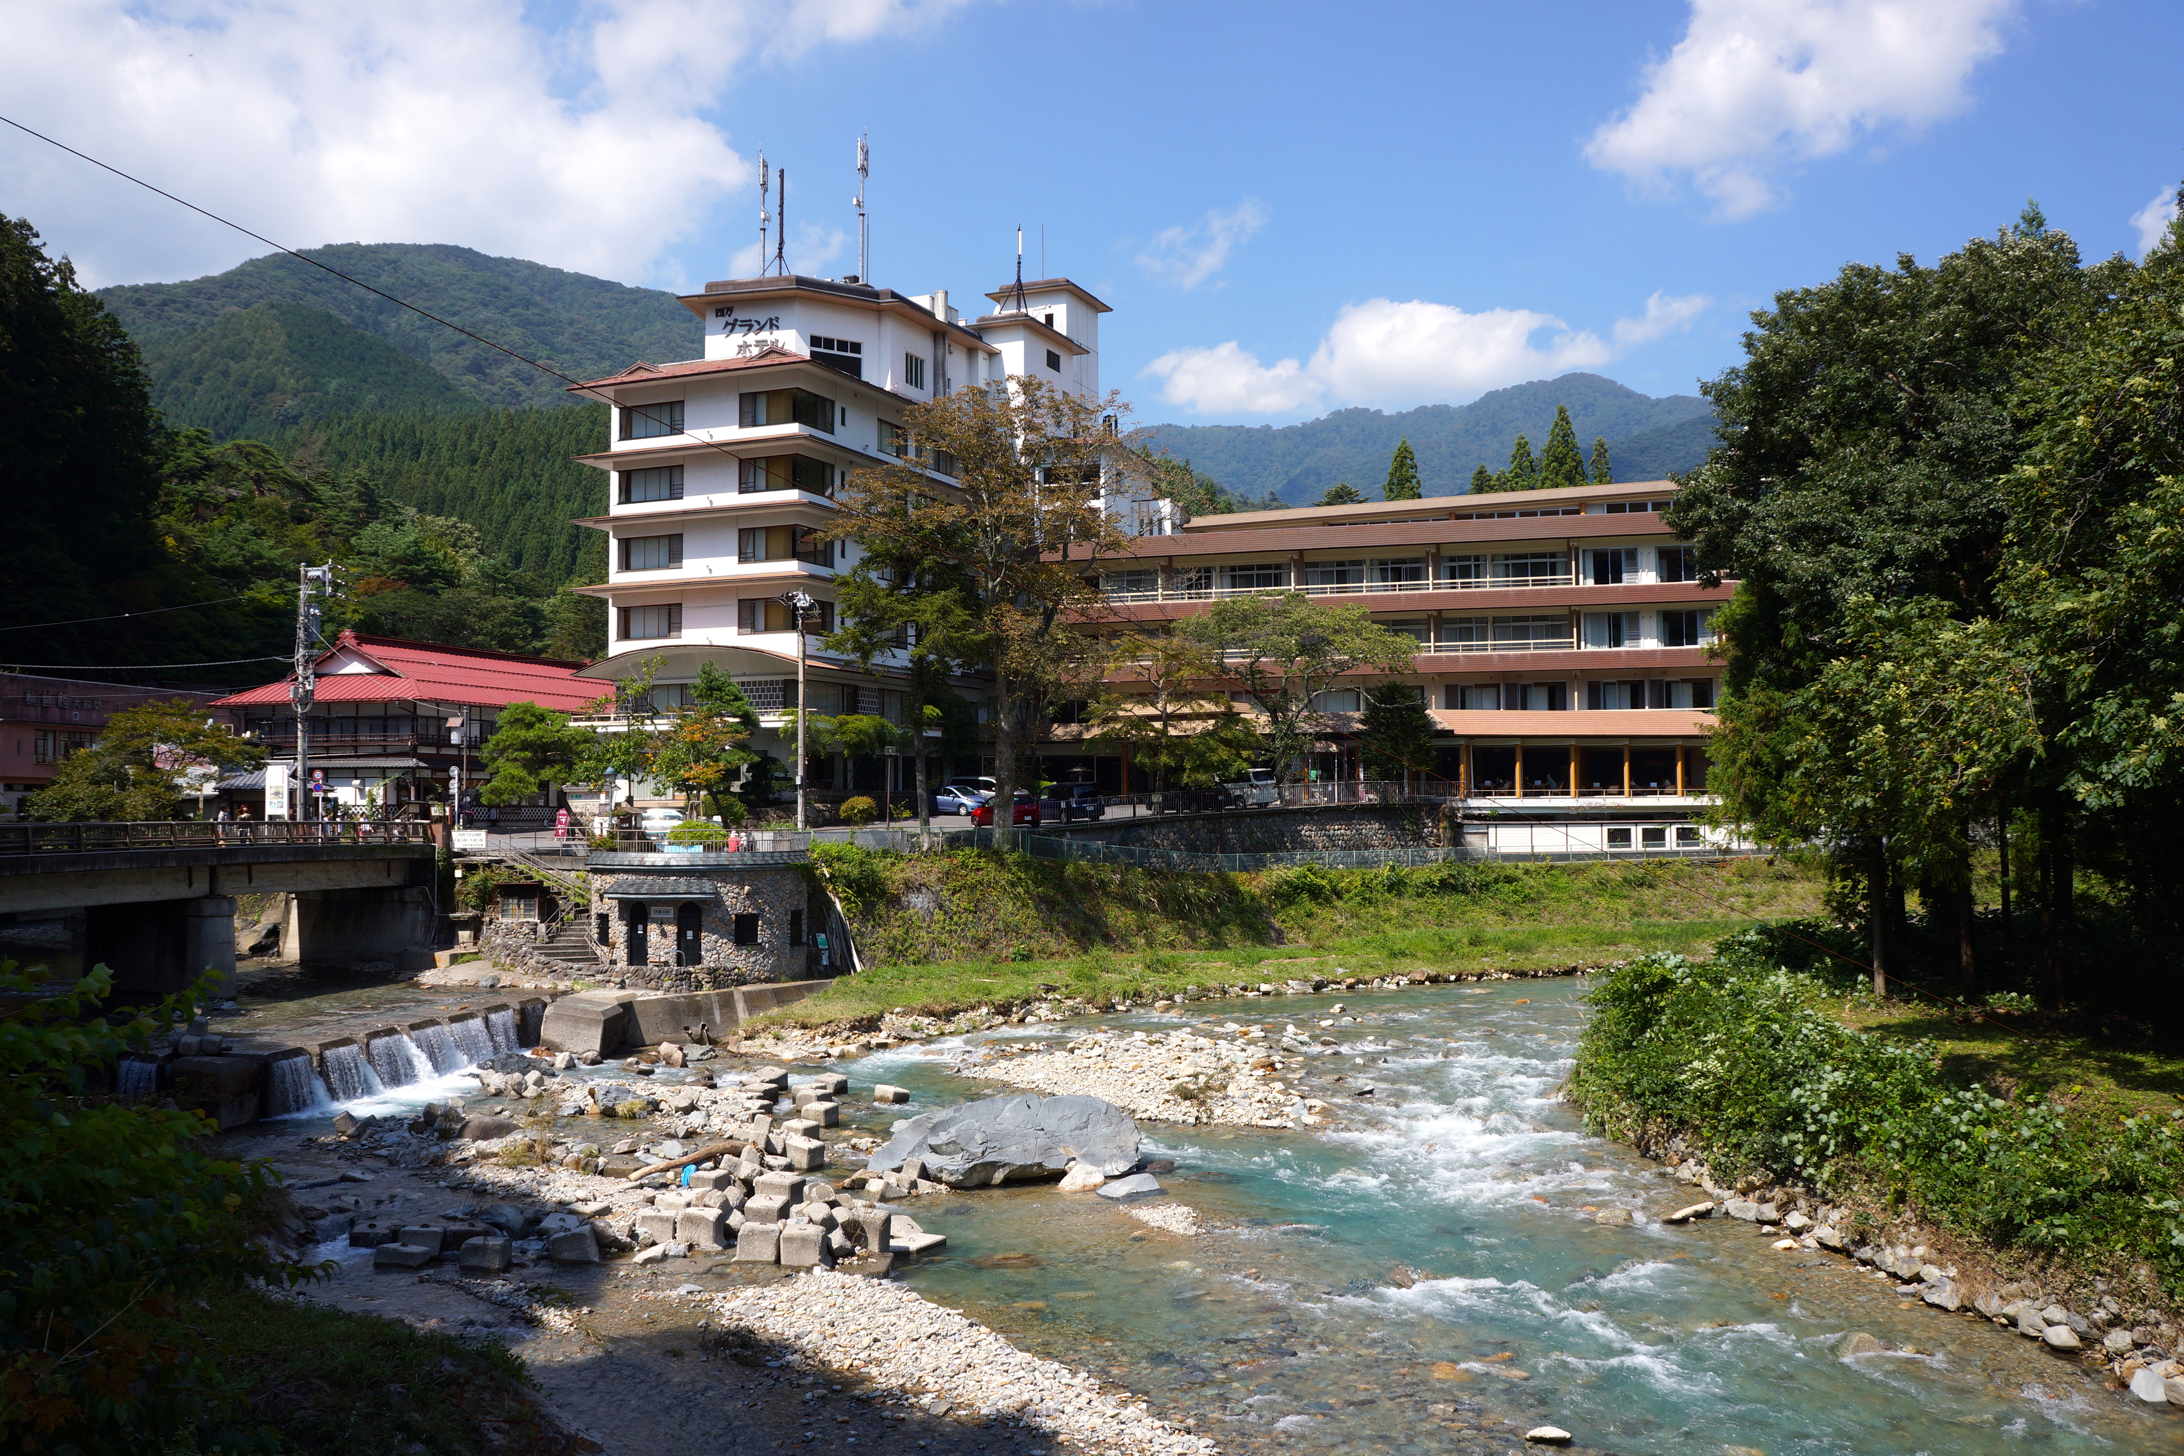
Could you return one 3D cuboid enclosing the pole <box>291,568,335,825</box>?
[{"bbox_3d":[-33.455,-1.064,78.147,1.900,12.158,1.100,1,-3,-23],"label":"pole"}]

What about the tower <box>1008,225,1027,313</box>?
[{"bbox_3d":[-4.588,-28.335,112.490,1.150,5.660,1.100,-1,-3,23],"label":"tower"}]

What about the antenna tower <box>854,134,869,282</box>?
[{"bbox_3d":[-12.616,-28.327,99.676,0.850,8.557,0.750,-1,-3,23],"label":"antenna tower"}]

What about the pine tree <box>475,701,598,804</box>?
[{"bbox_3d":[-25.642,1.828,84.013,5.400,6.189,5.000,1,-3,-17],"label":"pine tree"}]

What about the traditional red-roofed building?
[{"bbox_3d":[-36.511,0.601,108.211,13.801,10.838,27.207,-1,-3,19],"label":"traditional red-roofed building"}]

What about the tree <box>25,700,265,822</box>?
[{"bbox_3d":[-43.164,2.092,83.002,9.600,6.687,8.000,1,-3,-27],"label":"tree"}]

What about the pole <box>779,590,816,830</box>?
[{"bbox_3d":[-12.115,-0.733,75.124,1.500,9.997,1.200,0,-3,-9],"label":"pole"}]

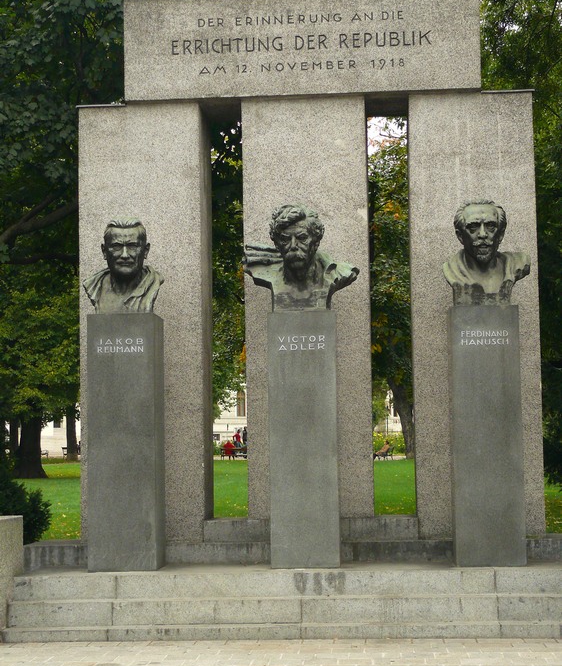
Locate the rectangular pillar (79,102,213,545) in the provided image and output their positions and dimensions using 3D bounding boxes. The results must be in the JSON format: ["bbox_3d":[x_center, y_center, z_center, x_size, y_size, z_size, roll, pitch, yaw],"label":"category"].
[{"bbox_3d":[-1.191,-0.079,12.813,1.064,3.834,0.781,-1,-4,4],"label":"rectangular pillar"}]

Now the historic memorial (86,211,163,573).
[{"bbox_3d":[-1.310,0.499,11.992,0.690,2.927,0.491,-1,-4,4],"label":"historic memorial"}]

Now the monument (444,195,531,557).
[{"bbox_3d":[1.725,0.398,11.793,0.717,2.994,0.491,-1,-4,4],"label":"monument"}]

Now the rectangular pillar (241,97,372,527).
[{"bbox_3d":[0.253,-0.201,12.724,1.071,3.656,0.781,-1,-4,4],"label":"rectangular pillar"}]

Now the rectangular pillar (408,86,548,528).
[{"bbox_3d":[1.696,-0.144,12.621,1.068,3.834,0.781,-1,-4,4],"label":"rectangular pillar"}]

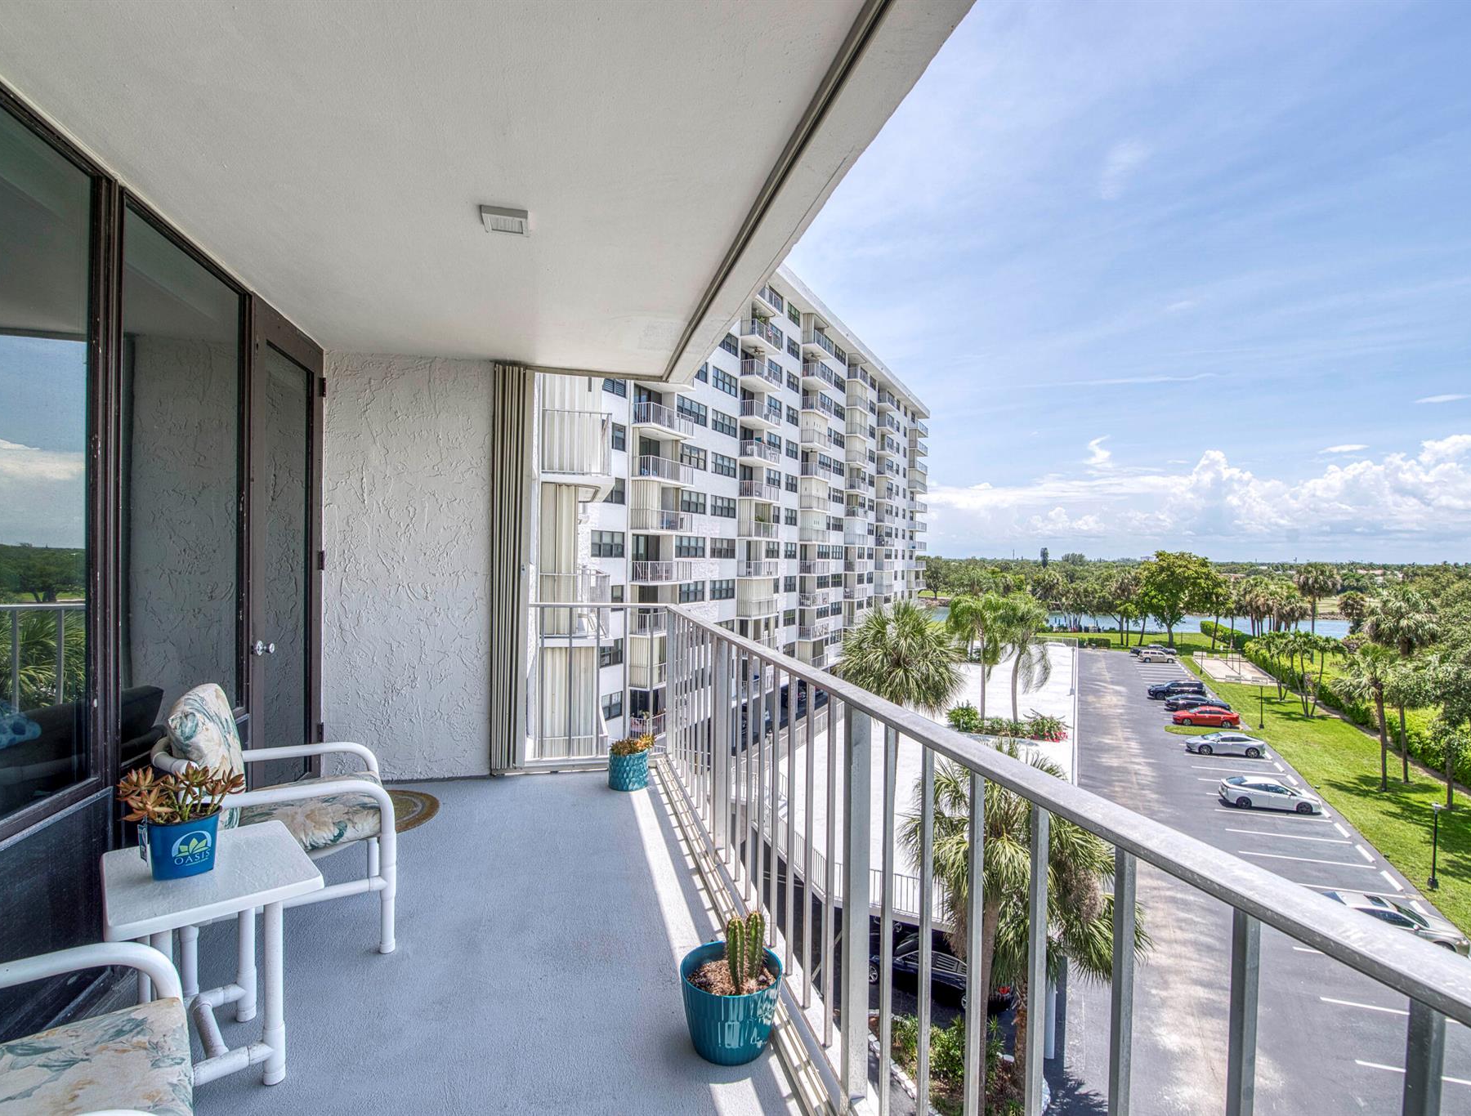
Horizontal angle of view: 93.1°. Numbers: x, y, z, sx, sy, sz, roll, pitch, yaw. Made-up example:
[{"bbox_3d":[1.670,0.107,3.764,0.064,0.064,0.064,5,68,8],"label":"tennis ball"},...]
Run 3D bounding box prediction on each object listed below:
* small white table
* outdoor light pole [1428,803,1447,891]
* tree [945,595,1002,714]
[{"bbox_3d":[-1.385,1.070,1.850,0.413,0.500,0.557,0,0,-38],"label":"small white table"},{"bbox_3d":[28.350,11.680,28.200,0.420,3.470,0.420,0,0,19],"label":"outdoor light pole"},{"bbox_3d":[13.900,5.750,40.500,3.300,7.300,3.300,0,0,0],"label":"tree"}]

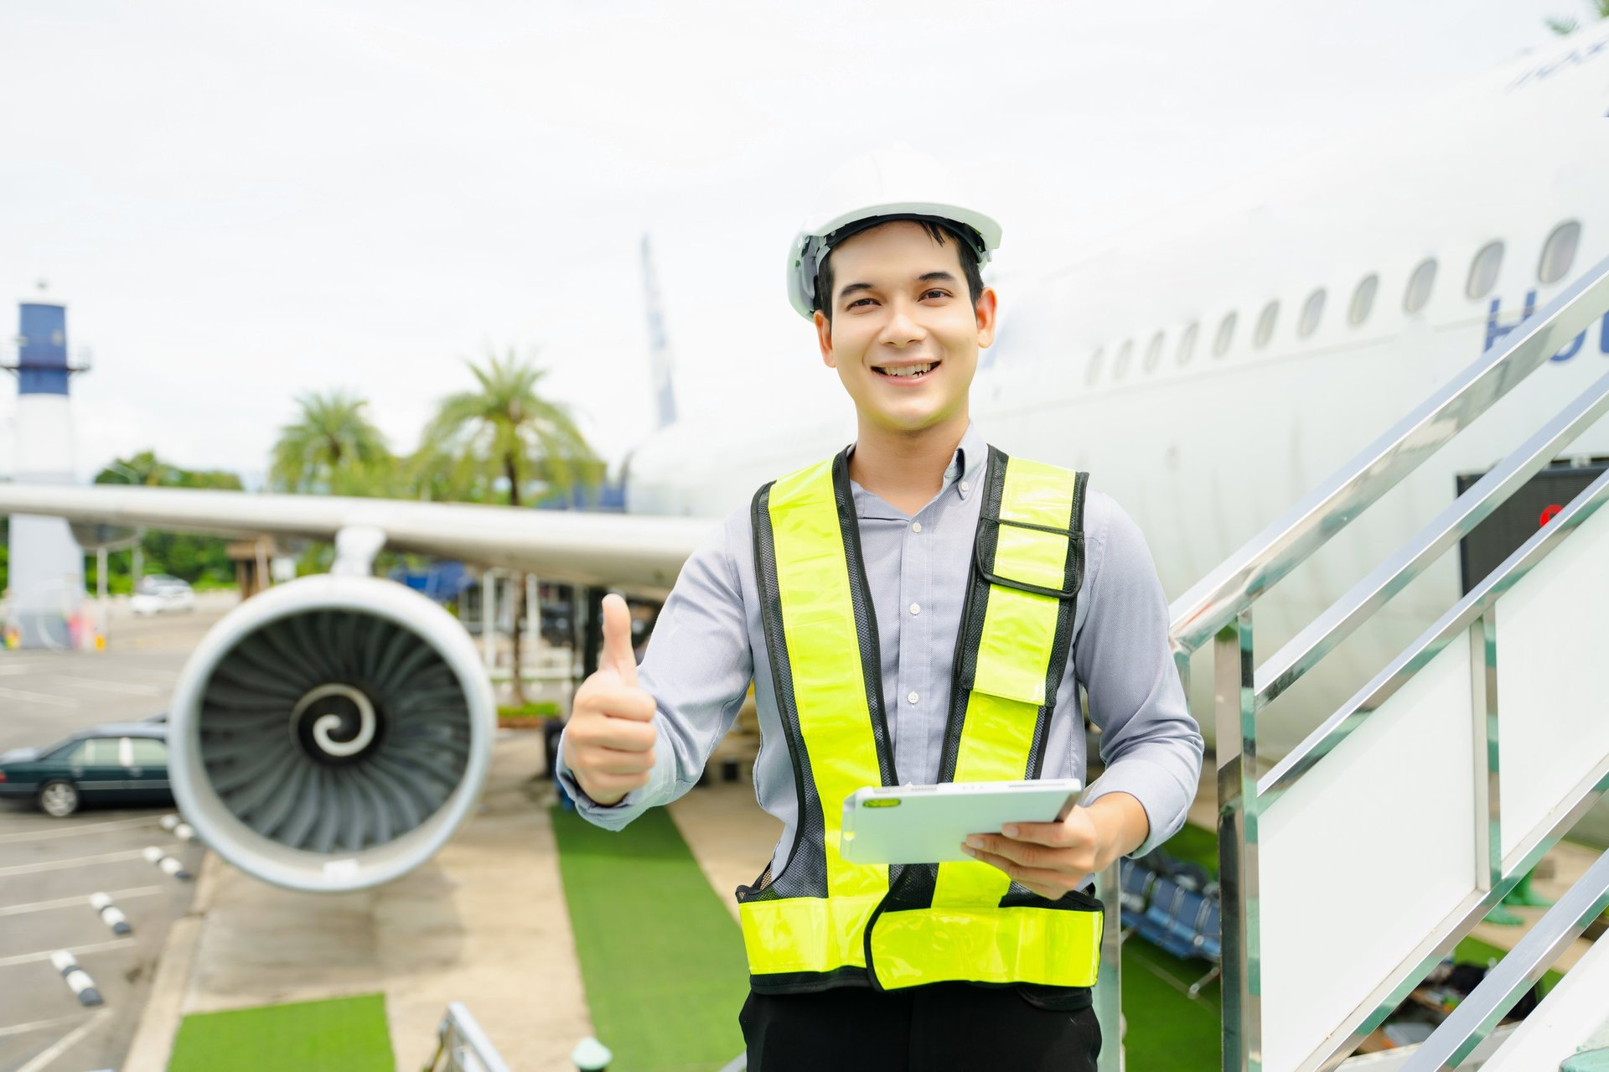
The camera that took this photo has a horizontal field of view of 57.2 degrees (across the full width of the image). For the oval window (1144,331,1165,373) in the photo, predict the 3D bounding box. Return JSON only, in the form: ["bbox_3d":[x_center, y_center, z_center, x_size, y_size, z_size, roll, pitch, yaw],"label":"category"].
[{"bbox_3d":[2.703,-1.418,11.390,0.050,0.335,0.235,16,-4,-13],"label":"oval window"}]

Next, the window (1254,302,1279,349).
[{"bbox_3d":[3.083,-1.409,9.837,0.050,0.335,0.235,16,-4,-13],"label":"window"}]

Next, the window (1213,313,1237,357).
[{"bbox_3d":[2.956,-1.412,10.354,0.050,0.335,0.235,16,-4,-13],"label":"window"}]

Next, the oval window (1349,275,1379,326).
[{"bbox_3d":[3.336,-1.403,8.801,0.050,0.335,0.235,16,-4,-13],"label":"oval window"}]

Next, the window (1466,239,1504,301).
[{"bbox_3d":[3.589,-1.397,7.766,0.050,0.335,0.235,16,-4,-13],"label":"window"}]

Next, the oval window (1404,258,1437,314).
[{"bbox_3d":[3.462,-1.400,8.283,0.050,0.335,0.235,16,-4,-13],"label":"oval window"}]

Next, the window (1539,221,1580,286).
[{"bbox_3d":[3.715,-1.394,7.248,0.050,0.335,0.235,16,-4,-13],"label":"window"}]

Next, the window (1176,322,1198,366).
[{"bbox_3d":[2.830,-1.415,10.872,0.050,0.335,0.235,16,-4,-13],"label":"window"}]

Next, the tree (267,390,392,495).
[{"bbox_3d":[-15.367,-0.350,48.000,4.100,8.900,4.100,-1,0,-18],"label":"tree"}]

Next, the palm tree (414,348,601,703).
[{"bbox_3d":[-7.143,-0.260,35.500,4.400,8.550,4.400,-1,0,-11],"label":"palm tree"}]

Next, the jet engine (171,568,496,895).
[{"bbox_3d":[-4.858,1.760,15.771,3.000,3.050,5.500,-1,1,-14],"label":"jet engine"}]

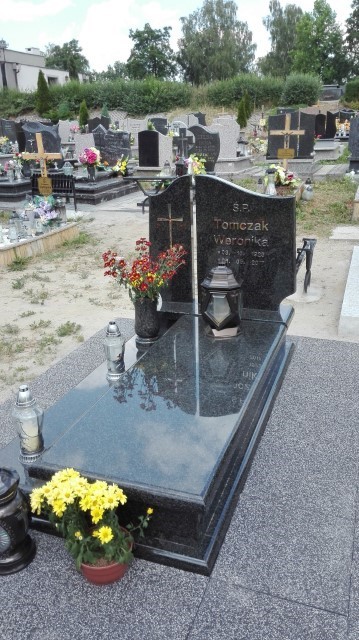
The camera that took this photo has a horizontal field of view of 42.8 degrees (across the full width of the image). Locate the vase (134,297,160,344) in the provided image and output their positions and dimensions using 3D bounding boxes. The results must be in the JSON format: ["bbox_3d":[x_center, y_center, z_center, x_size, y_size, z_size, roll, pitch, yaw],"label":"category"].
[{"bbox_3d":[-0.202,-0.003,2.890,0.158,0.288,0.158,-1,20,0],"label":"vase"}]

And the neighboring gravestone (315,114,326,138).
[{"bbox_3d":[4.567,-6.254,14.800,0.380,0.750,0.120,6,21,20],"label":"neighboring gravestone"}]

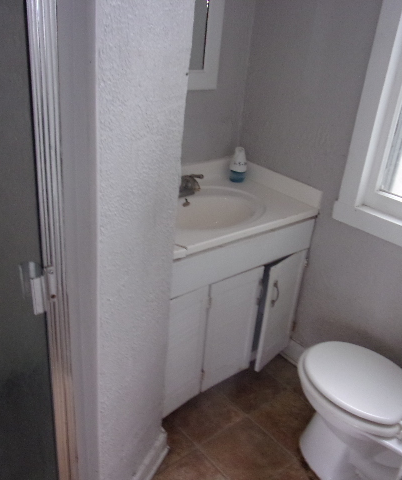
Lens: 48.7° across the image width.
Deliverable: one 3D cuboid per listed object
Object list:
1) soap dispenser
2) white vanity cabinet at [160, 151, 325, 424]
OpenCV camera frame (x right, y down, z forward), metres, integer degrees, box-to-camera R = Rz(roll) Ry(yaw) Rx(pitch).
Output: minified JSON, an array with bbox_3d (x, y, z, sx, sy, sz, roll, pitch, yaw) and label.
[{"bbox_3d":[0.193,-0.386,2.282,0.087,0.172,0.078,-3,28,-14],"label":"soap dispenser"},{"bbox_3d":[-0.006,0.203,2.154,0.882,0.972,0.562,-16,33,-34],"label":"white vanity cabinet"}]

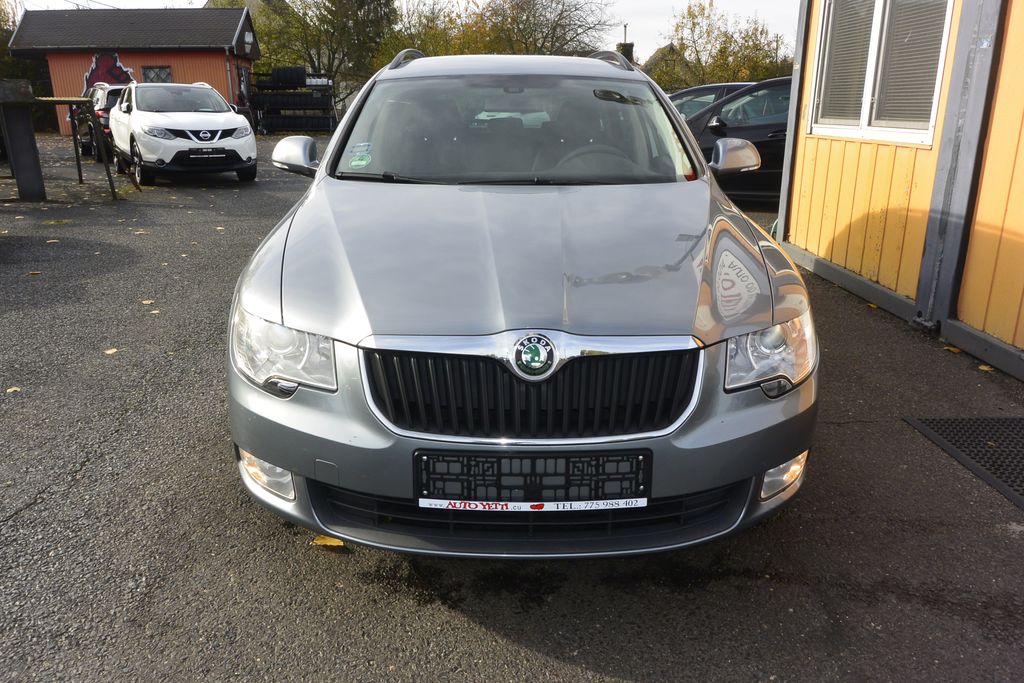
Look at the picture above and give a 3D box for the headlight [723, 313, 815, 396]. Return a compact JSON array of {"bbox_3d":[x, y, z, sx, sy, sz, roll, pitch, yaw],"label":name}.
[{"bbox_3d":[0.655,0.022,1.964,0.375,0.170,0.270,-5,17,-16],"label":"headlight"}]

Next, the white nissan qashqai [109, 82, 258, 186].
[{"bbox_3d":[-5.716,-3.634,13.152,1.840,1.600,4.380,-11,20,-31],"label":"white nissan qashqai"}]

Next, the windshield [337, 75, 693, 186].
[{"bbox_3d":[0.015,-0.844,3.042,1.404,0.118,0.886,0,47,-1],"label":"windshield"}]

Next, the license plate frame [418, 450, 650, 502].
[{"bbox_3d":[0.046,0.299,1.712,0.525,0.120,0.028,0,9,-1],"label":"license plate frame"}]

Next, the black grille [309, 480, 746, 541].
[{"bbox_3d":[0.047,0.407,1.850,1.060,0.120,0.140,0,16,-1],"label":"black grille"}]

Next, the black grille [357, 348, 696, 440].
[{"bbox_3d":[0.047,0.117,1.754,0.790,0.185,0.130,0,16,-1],"label":"black grille"}]

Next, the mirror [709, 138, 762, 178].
[{"bbox_3d":[0.900,-0.745,3.125,0.215,0.155,0.160,0,16,-1],"label":"mirror"}]

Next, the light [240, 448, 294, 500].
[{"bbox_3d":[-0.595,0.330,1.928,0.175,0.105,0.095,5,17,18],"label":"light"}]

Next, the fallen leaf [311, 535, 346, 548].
[{"bbox_3d":[-0.545,0.593,2.270,0.100,0.020,0.065,-2,17,-5],"label":"fallen leaf"}]

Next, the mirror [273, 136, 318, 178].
[{"bbox_3d":[-0.876,-0.749,3.108,0.200,0.170,0.140,0,17,-1],"label":"mirror"}]

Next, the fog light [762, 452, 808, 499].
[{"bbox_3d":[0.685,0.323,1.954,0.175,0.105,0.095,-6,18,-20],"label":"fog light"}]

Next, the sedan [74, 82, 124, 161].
[{"bbox_3d":[-8.904,-5.116,17.822,1.840,1.650,4.550,-11,20,-31],"label":"sedan"}]

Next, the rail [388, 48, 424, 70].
[{"bbox_3d":[-0.532,-1.607,4.492,0.090,0.110,2.150,0,17,-1],"label":"rail"}]

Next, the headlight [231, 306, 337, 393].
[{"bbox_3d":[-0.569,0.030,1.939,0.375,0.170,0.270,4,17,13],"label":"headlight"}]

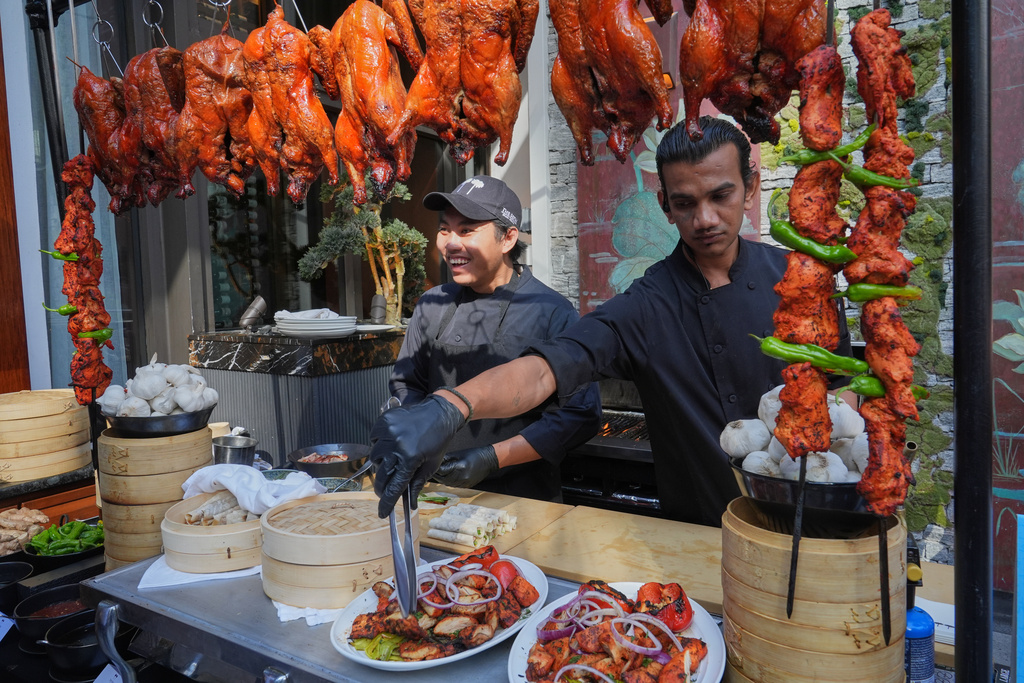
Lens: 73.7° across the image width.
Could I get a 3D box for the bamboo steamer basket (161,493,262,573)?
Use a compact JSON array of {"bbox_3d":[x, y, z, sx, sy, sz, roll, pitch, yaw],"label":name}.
[{"bbox_3d":[-0.528,0.351,1.303,0.243,0.082,0.243,-1,5,0],"label":"bamboo steamer basket"}]

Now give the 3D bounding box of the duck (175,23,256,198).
[{"bbox_3d":[-0.615,-0.478,1.420,0.165,0.350,0.150,-3,4,-21],"label":"duck"}]

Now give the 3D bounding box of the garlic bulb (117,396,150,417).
[{"bbox_3d":[-0.832,0.147,1.500,0.068,0.058,0.065,-3,4,-24],"label":"garlic bulb"}]

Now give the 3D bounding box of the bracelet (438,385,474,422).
[{"bbox_3d":[-0.086,0.094,1.000,0.009,0.066,0.060,-17,6,-39],"label":"bracelet"}]

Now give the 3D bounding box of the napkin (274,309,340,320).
[{"bbox_3d":[-0.749,-0.099,2.500,0.225,0.042,0.180,-1,5,0],"label":"napkin"}]

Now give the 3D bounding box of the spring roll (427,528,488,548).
[{"bbox_3d":[-0.098,0.343,1.187,0.104,0.018,0.018,1,4,29],"label":"spring roll"}]

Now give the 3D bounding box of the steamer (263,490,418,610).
[{"bbox_3d":[-0.276,0.334,1.127,0.254,0.107,0.254,-2,4,-12],"label":"steamer"}]

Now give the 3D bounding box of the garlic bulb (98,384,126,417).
[{"bbox_3d":[-0.782,0.115,1.335,0.052,0.057,0.057,16,-7,-24],"label":"garlic bulb"}]

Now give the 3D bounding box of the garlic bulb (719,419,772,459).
[{"bbox_3d":[0.279,0.116,0.815,0.055,0.045,0.055,-21,31,0],"label":"garlic bulb"}]

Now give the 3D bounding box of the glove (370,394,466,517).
[{"bbox_3d":[-0.132,0.160,0.965,0.110,0.160,0.090,-4,5,-30],"label":"glove"}]

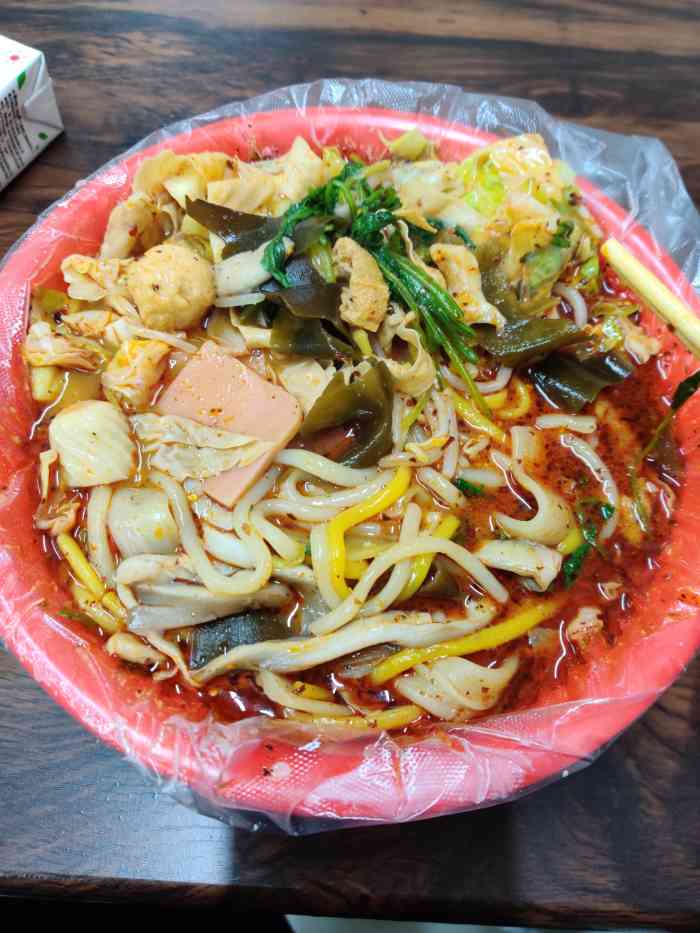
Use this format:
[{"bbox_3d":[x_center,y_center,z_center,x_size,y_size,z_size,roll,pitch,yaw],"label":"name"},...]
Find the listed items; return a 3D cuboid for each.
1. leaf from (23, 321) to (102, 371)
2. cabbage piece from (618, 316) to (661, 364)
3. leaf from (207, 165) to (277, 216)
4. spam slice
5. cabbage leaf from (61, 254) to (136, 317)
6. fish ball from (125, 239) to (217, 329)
[{"bbox_3d":[-0.095,-0.040,0.239,0.027,0.012,0.015,-1,63,-4],"label":"leaf"},{"bbox_3d":[0.100,-0.044,0.252,0.015,0.012,0.014,0,63,-3],"label":"cabbage piece"},{"bbox_3d":[-0.040,-0.101,0.267,0.026,0.014,0.019,9,63,2],"label":"leaf"},{"bbox_3d":[-0.040,-0.013,0.228,0.042,0.006,0.043,26,64,10],"label":"spam slice"},{"bbox_3d":[-0.085,-0.061,0.246,0.027,0.013,0.019,-14,64,-10],"label":"cabbage leaf"},{"bbox_3d":[-0.060,-0.060,0.244,0.029,0.029,0.029,0,63,-3],"label":"fish ball"}]

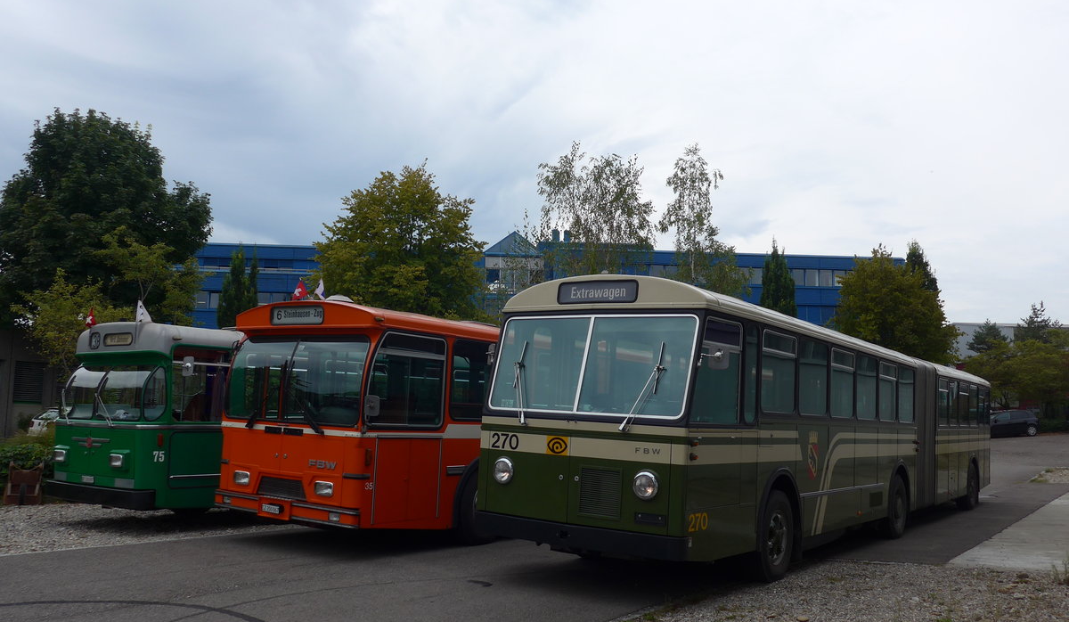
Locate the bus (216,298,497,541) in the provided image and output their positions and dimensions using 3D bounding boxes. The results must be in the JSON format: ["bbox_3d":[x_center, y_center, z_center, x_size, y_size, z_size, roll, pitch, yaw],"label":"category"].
[{"bbox_3d":[0.615,2.056,15.748,2.520,2.970,12.500,-2,-8,35],"label":"bus"}]

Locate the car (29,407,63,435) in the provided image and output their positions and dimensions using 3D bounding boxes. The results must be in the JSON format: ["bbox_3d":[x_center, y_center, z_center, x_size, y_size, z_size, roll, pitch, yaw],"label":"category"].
[{"bbox_3d":[-18.046,4.729,36.500,4.200,1.460,1.720,7,-7,-40],"label":"car"}]

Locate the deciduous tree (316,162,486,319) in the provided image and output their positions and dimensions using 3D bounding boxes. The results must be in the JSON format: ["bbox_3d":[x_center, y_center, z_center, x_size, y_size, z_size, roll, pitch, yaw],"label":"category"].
[{"bbox_3d":[-5.749,-0.552,38.209,7.169,11.810,7.169,3,-6,-9],"label":"deciduous tree"}]

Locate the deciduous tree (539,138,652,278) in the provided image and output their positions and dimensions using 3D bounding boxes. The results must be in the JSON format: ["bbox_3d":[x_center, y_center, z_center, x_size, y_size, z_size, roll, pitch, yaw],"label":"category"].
[{"bbox_3d":[2.789,-1.046,42.305,5.764,14.190,5.764,2,-6,4],"label":"deciduous tree"}]

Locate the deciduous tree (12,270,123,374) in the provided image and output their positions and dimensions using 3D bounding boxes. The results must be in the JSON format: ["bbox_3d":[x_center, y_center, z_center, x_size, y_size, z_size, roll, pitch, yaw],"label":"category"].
[{"bbox_3d":[-14.124,1.468,26.935,3.282,5.430,3.282,5,-6,-27],"label":"deciduous tree"}]

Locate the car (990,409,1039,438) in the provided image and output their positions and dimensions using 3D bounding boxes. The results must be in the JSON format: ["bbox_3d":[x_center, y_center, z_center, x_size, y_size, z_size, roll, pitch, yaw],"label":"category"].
[{"bbox_3d":[26.076,6.334,50.500,3.950,1.490,1.720,1,-6,15],"label":"car"}]

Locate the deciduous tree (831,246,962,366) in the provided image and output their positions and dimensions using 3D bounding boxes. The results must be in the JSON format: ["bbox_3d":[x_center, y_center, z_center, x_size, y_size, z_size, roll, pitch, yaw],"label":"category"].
[{"bbox_3d":[19.574,1.779,49.123,6.668,10.880,6.668,0,-6,22],"label":"deciduous tree"}]

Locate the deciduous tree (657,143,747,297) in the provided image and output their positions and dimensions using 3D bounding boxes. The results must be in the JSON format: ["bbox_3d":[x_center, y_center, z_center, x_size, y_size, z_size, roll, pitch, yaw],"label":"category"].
[{"bbox_3d":[7.805,-0.915,42.309,4.232,14.290,4.232,1,-6,10],"label":"deciduous tree"}]

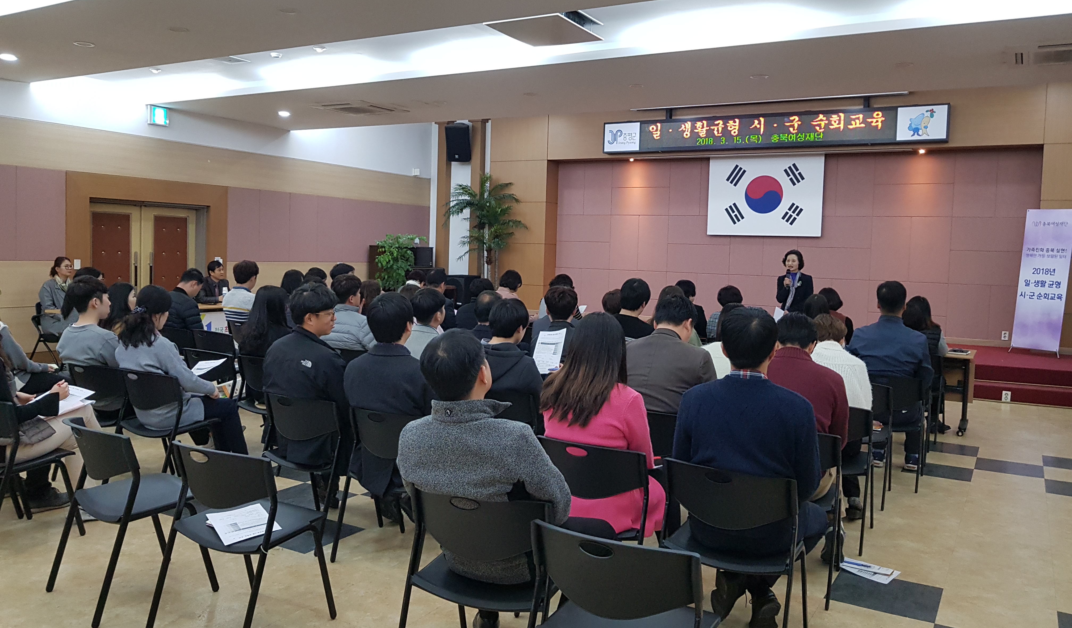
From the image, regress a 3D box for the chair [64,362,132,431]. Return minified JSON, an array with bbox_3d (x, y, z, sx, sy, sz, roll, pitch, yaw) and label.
[{"bbox_3d":[-2.726,0.692,5.167,0.545,0.740,0.545,4,5,29],"label":"chair"}]

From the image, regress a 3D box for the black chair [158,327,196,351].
[{"bbox_3d":[-3.228,0.496,7.530,0.505,0.755,0.530,4,4,31],"label":"black chair"}]

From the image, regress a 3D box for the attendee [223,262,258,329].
[{"bbox_3d":[-2.816,0.159,8.329,0.500,1.350,0.780,4,5,33],"label":"attendee"}]

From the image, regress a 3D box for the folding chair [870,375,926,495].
[{"bbox_3d":[2.495,0.803,5.747,0.505,0.755,0.530,4,4,30],"label":"folding chair"}]

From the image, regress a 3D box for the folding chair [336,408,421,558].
[{"bbox_3d":[-0.652,0.837,4.027,0.545,0.740,0.545,4,5,29],"label":"folding chair"}]

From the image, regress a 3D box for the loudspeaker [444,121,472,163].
[{"bbox_3d":[-1.502,-3.366,15.787,0.440,0.700,0.400,4,19,28],"label":"loudspeaker"}]

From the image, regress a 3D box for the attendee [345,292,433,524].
[{"bbox_3d":[-0.612,0.546,4.126,0.500,1.310,0.740,4,5,29],"label":"attendee"}]

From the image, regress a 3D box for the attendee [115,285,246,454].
[{"bbox_3d":[-2.235,0.452,5.303,0.580,1.280,0.800,4,5,34],"label":"attendee"}]

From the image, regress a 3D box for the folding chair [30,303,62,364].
[{"bbox_3d":[-5.637,0.270,9.400,0.550,0.800,0.520,3,4,10],"label":"folding chair"}]

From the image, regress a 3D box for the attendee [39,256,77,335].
[{"bbox_3d":[-5.519,0.005,9.375,0.800,1.340,0.520,3,4,12],"label":"attendee"}]

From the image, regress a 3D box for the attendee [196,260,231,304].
[{"bbox_3d":[-4.248,-0.037,10.650,0.800,1.340,0.550,5,5,35],"label":"attendee"}]

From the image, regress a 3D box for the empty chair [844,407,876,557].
[{"bbox_3d":[1.619,0.856,4.513,0.505,0.755,0.530,4,4,29],"label":"empty chair"}]

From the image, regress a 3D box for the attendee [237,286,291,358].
[{"bbox_3d":[-1.798,0.415,6.101,0.520,1.270,0.760,4,5,31],"label":"attendee"}]

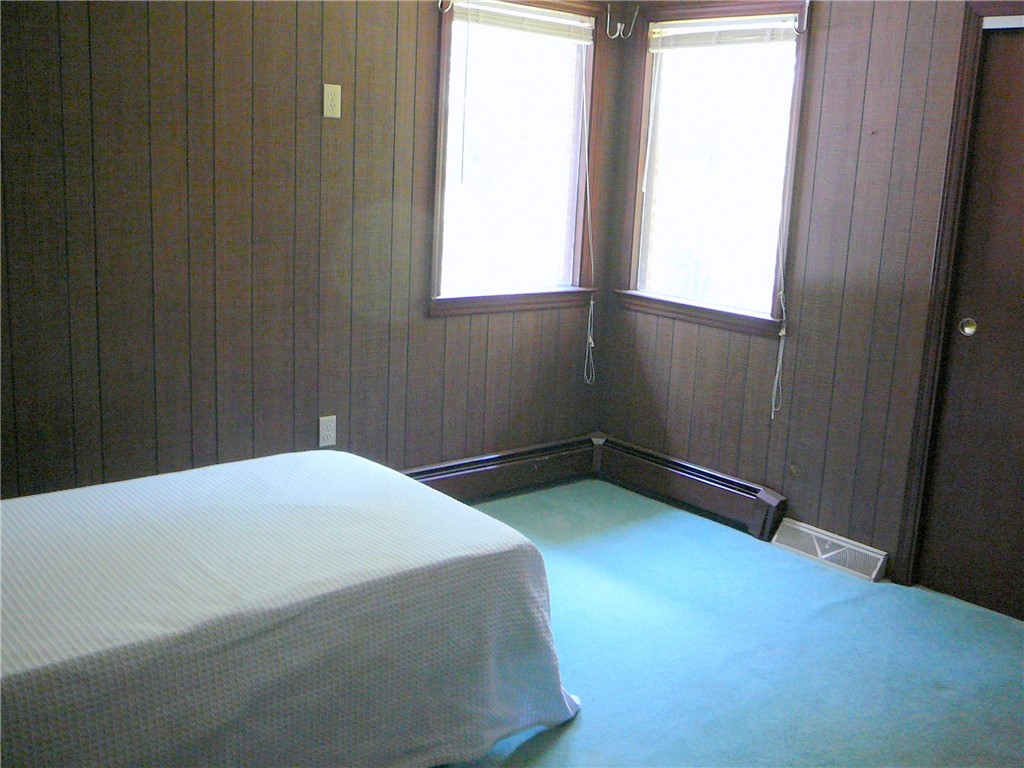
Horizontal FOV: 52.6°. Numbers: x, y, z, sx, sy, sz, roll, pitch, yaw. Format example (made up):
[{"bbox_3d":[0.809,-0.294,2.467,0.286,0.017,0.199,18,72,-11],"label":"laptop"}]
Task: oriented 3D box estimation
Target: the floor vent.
[{"bbox_3d":[1.208,0.633,3.983,0.065,0.104,0.460,-7,15,-39],"label":"floor vent"}]

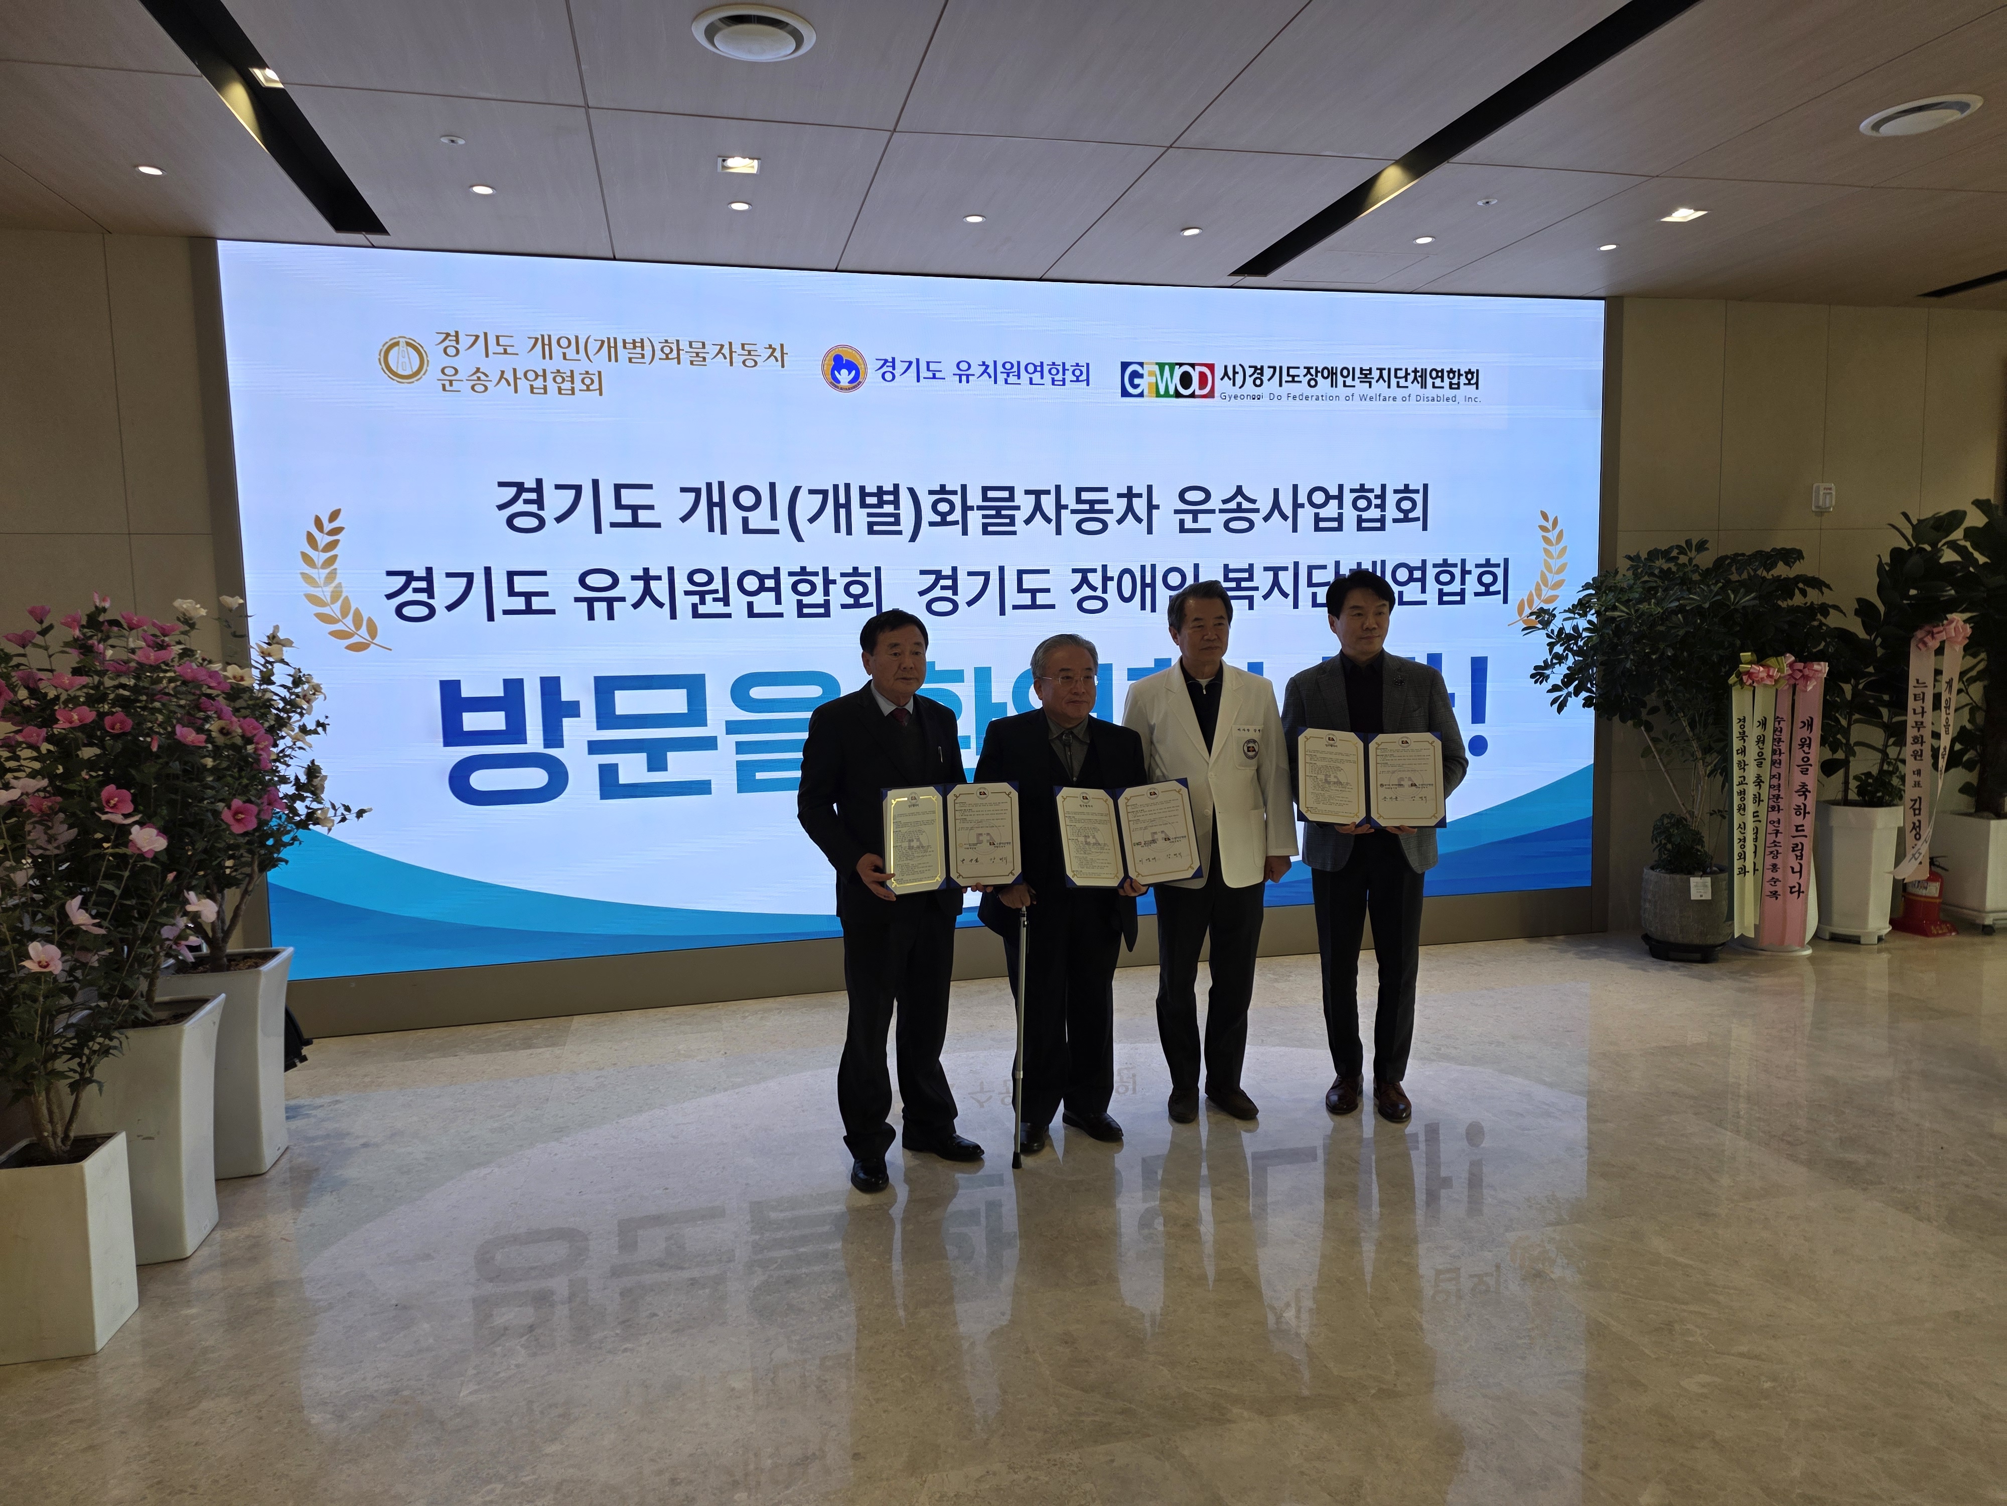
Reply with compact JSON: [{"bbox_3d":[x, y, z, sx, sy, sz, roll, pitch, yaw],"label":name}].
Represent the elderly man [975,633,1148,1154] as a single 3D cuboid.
[{"bbox_3d":[0.173,0.426,4.154,0.540,1.583,0.420,-3,6,-16],"label":"elderly man"}]

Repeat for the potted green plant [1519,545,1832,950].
[{"bbox_3d":[3.178,0.002,6.205,1.270,1.910,1.050,-2,6,-13],"label":"potted green plant"}]

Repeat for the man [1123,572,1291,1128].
[{"bbox_3d":[0.670,0.323,4.324,0.550,1.737,0.380,-2,6,-5],"label":"man"}]

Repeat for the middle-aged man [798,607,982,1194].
[{"bbox_3d":[-0.316,0.411,3.929,0.540,1.676,0.430,-4,6,-30],"label":"middle-aged man"}]

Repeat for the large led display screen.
[{"bbox_3d":[-0.014,-0.640,5.933,6.062,2.880,0.100,-2,6,-13],"label":"large led display screen"}]

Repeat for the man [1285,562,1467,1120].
[{"bbox_3d":[1.203,0.299,4.309,0.580,1.766,0.420,0,6,9],"label":"man"}]

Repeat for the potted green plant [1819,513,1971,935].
[{"bbox_3d":[4.388,-0.127,6.564,0.700,2.050,0.650,-2,6,-13],"label":"potted green plant"}]

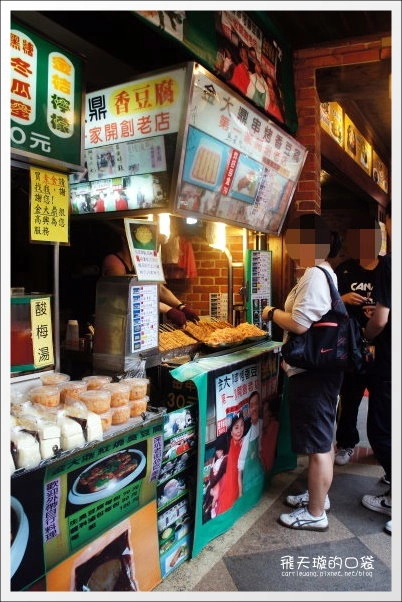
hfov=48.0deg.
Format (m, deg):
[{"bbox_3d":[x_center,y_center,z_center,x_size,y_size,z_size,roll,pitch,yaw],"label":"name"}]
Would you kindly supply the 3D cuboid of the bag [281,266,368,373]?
[{"bbox_3d":[0.628,0.075,2.317,0.440,0.540,0.210,0,3,9],"label":"bag"}]

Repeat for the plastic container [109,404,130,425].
[{"bbox_3d":[-0.366,0.482,1.956,0.131,0.078,0.131,0,3,0],"label":"plastic container"}]

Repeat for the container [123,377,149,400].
[{"bbox_3d":[-0.302,0.399,2.052,0.131,0.078,0.131,0,3,0],"label":"container"}]

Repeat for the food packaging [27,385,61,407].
[{"bbox_3d":[-0.654,0.407,1.893,0.131,0.078,0.131,0,3,0],"label":"food packaging"}]

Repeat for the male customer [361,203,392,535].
[{"bbox_3d":[1.123,0.347,2.580,0.450,1.770,0.500,1,3,21],"label":"male customer"}]

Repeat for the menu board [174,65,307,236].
[{"bbox_3d":[0.242,-0.693,2.433,0.070,0.577,1.371,20,12,29],"label":"menu board"}]

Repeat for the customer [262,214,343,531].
[{"bbox_3d":[0.576,0.383,2.562,0.450,1.700,0.500,1,3,18],"label":"customer"}]

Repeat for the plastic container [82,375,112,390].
[{"bbox_3d":[-0.475,0.398,2.072,0.131,0.078,0.131,2,3,32],"label":"plastic container"}]

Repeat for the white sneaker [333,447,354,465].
[{"bbox_3d":[1.097,1.140,3.441,0.100,0.105,0.275,2,3,30],"label":"white sneaker"}]

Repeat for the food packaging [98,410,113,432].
[{"bbox_3d":[-0.389,0.441,1.671,0.122,0.067,0.122,2,3,31],"label":"food packaging"}]

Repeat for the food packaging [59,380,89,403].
[{"bbox_3d":[-0.507,0.367,1.804,0.122,0.067,0.122,2,3,31],"label":"food packaging"}]

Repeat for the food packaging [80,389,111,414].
[{"bbox_3d":[-0.432,0.409,1.843,0.131,0.078,0.131,0,3,0],"label":"food packaging"}]

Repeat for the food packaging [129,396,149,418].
[{"bbox_3d":[-0.272,0.432,1.860,0.122,0.067,0.122,0,3,0],"label":"food packaging"}]

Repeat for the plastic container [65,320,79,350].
[{"bbox_3d":[-0.803,0.214,2.800,0.088,0.187,0.088,2,3,31],"label":"plastic container"}]

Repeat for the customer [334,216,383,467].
[{"bbox_3d":[1.200,0.274,3.256,0.510,1.740,0.380,2,3,25],"label":"customer"}]

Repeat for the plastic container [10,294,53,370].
[{"bbox_3d":[-0.930,0.138,2.250,0.270,0.355,0.310,2,3,32],"label":"plastic container"}]

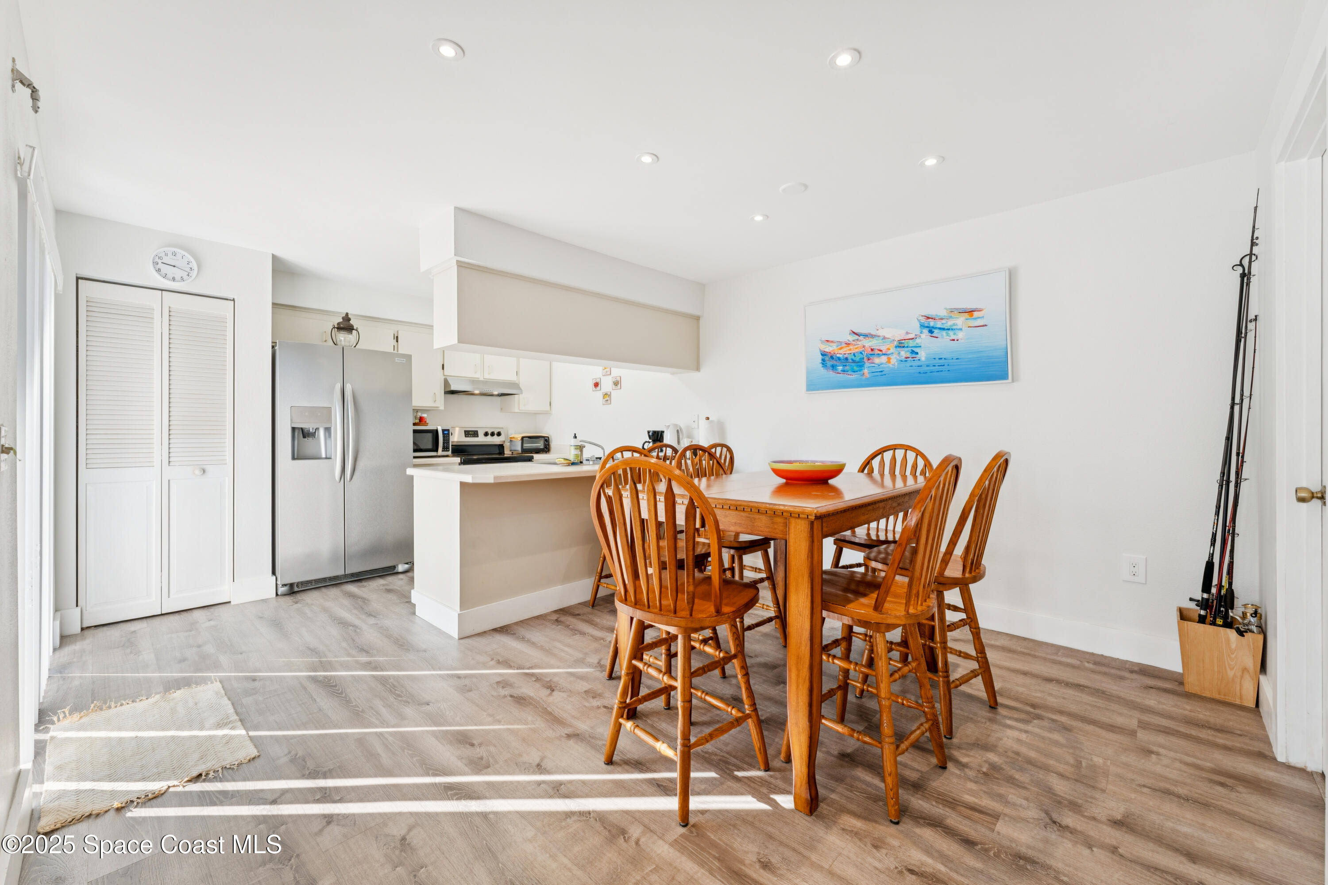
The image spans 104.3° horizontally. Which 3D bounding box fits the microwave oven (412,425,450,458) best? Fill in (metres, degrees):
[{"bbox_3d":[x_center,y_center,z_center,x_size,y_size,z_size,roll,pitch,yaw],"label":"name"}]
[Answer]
[{"bbox_3d":[-2.303,-0.005,4.829,0.360,0.277,0.465,1,1,44],"label":"microwave oven"}]

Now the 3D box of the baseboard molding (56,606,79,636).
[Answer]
[{"bbox_3d":[-3.368,1.016,2.921,0.016,0.145,0.100,1,1,44],"label":"baseboard molding"}]

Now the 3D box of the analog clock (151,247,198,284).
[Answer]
[{"bbox_3d":[-3.080,-1.118,3.255,0.038,0.227,0.228,1,2,43],"label":"analog clock"}]

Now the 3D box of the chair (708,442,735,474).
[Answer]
[{"bbox_3d":[0.206,0.534,3.634,0.527,1.078,0.465,1,1,45],"label":"chair"}]

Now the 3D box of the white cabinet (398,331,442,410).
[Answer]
[{"bbox_3d":[-2.332,-0.683,4.833,0.320,0.755,0.410,1,2,43],"label":"white cabinet"}]

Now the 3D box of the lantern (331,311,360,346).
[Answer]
[{"bbox_3d":[-2.555,-0.879,4.135,0.180,0.320,0.205,1,1,44],"label":"lantern"}]

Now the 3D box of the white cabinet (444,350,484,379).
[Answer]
[{"bbox_3d":[-2.052,-0.839,5.128,0.320,0.460,0.400,1,2,43],"label":"white cabinet"}]

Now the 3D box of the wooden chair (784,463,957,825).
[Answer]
[{"bbox_3d":[0.719,0.574,1.758,0.527,1.078,0.465,1,1,41],"label":"wooden chair"}]

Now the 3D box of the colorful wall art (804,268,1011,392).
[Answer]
[{"bbox_3d":[1.450,-0.647,3.227,1.215,0.615,0.035,1,2,43],"label":"colorful wall art"}]

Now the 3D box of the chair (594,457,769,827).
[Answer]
[{"bbox_3d":[0.059,0.574,1.741,0.465,1.078,0.527,1,1,36],"label":"chair"}]

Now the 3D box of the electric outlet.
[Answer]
[{"bbox_3d":[2.351,0.633,2.578,0.089,0.134,0.008,1,1,44],"label":"electric outlet"}]

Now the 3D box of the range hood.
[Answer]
[{"bbox_3d":[-1.926,-0.568,5.373,0.445,0.135,0.762,1,1,44],"label":"range hood"}]

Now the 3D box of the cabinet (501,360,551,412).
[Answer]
[{"bbox_3d":[-1.507,-0.703,5.707,0.320,0.765,0.395,1,2,43],"label":"cabinet"}]

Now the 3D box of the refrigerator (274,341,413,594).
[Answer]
[{"bbox_3d":[-2.647,0.178,4.198,0.790,1.785,0.910,1,2,43],"label":"refrigerator"}]

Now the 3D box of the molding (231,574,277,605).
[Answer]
[{"bbox_3d":[-2.832,1.016,3.566,0.015,0.140,0.243,1,2,43],"label":"molding"}]

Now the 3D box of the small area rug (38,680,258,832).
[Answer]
[{"bbox_3d":[-1.920,1.102,1.930,0.830,0.015,0.500,1,1,44],"label":"small area rug"}]

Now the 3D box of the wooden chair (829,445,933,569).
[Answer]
[{"bbox_3d":[1.138,0.541,2.745,0.445,1.065,0.530,1,2,43],"label":"wooden chair"}]

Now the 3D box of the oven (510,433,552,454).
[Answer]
[{"bbox_3d":[-1.500,0.013,5.680,0.260,0.206,0.355,1,2,43],"label":"oven"}]

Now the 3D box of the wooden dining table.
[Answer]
[{"bbox_3d":[0.539,0.628,2.247,0.920,0.920,1.260,1,2,43],"label":"wooden dining table"}]

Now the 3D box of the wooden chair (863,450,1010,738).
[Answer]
[{"bbox_3d":[1.138,0.565,2.167,0.527,1.078,0.465,1,1,41],"label":"wooden chair"}]

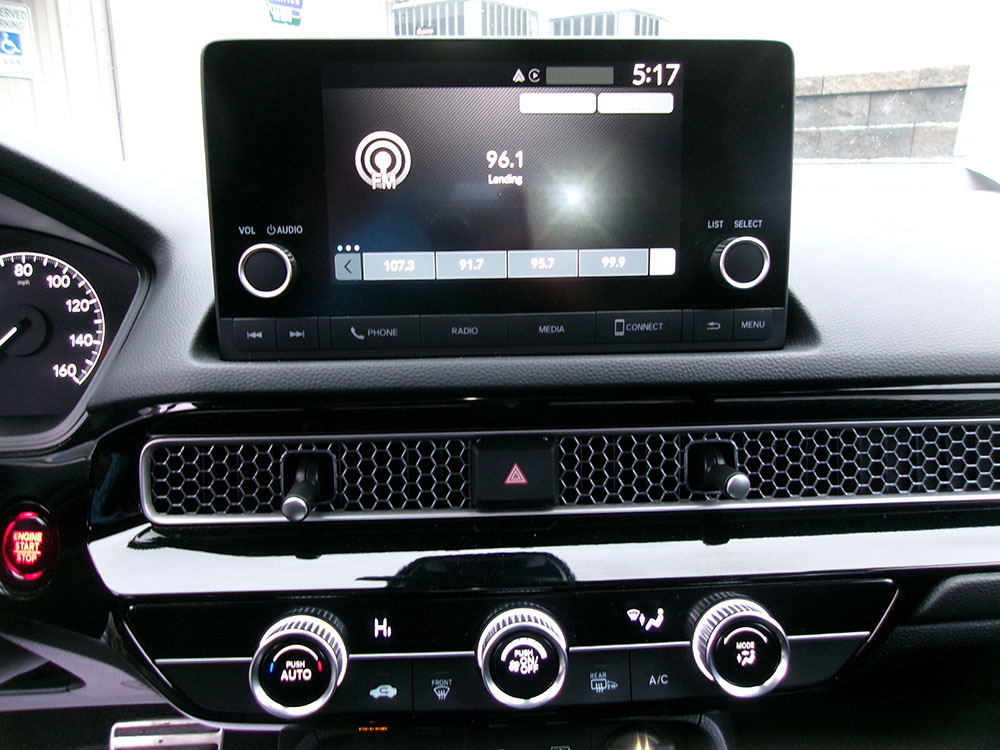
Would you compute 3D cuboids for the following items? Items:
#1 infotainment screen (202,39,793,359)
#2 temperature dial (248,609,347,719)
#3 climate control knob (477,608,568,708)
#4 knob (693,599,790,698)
[{"bbox_3d":[0.002,-0.076,0.345,0.251,0.134,0.038,-1,7,-3],"label":"infotainment screen"},{"bbox_3d":[-0.078,0.113,0.301,0.036,0.036,0.015,-1,0,-3],"label":"temperature dial"},{"bbox_3d":[0.009,0.111,0.306,0.036,0.036,0.015,-1,0,-3],"label":"climate control knob"},{"bbox_3d":[0.096,0.110,0.311,0.036,0.036,0.015,-1,0,-3],"label":"knob"}]

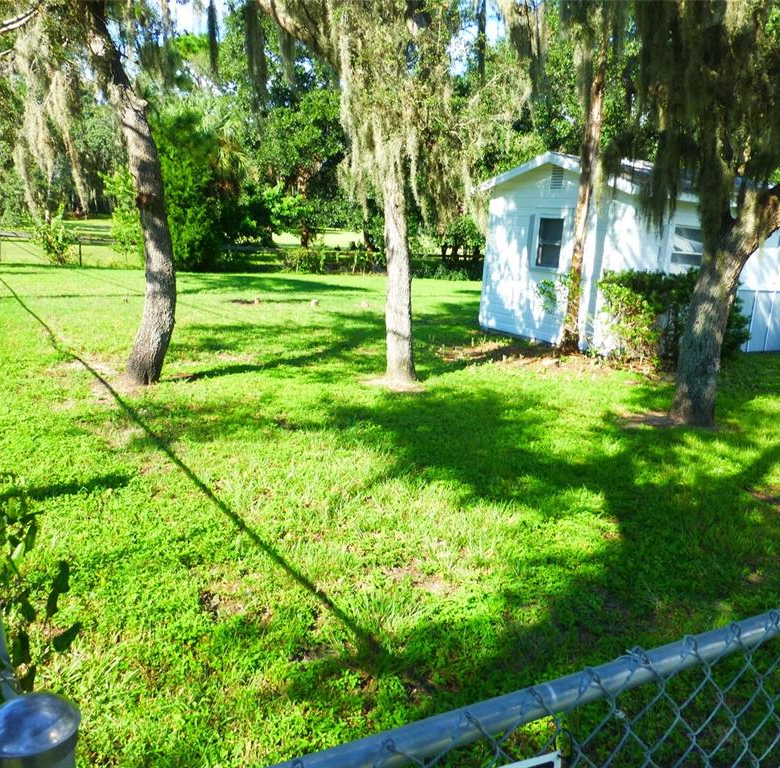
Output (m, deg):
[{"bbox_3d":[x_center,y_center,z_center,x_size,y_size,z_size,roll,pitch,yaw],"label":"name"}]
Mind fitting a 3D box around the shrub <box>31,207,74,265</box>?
[{"bbox_3d":[-12.483,-5.482,26.300,1.550,2.100,1.400,-3,14,-29],"label":"shrub"}]

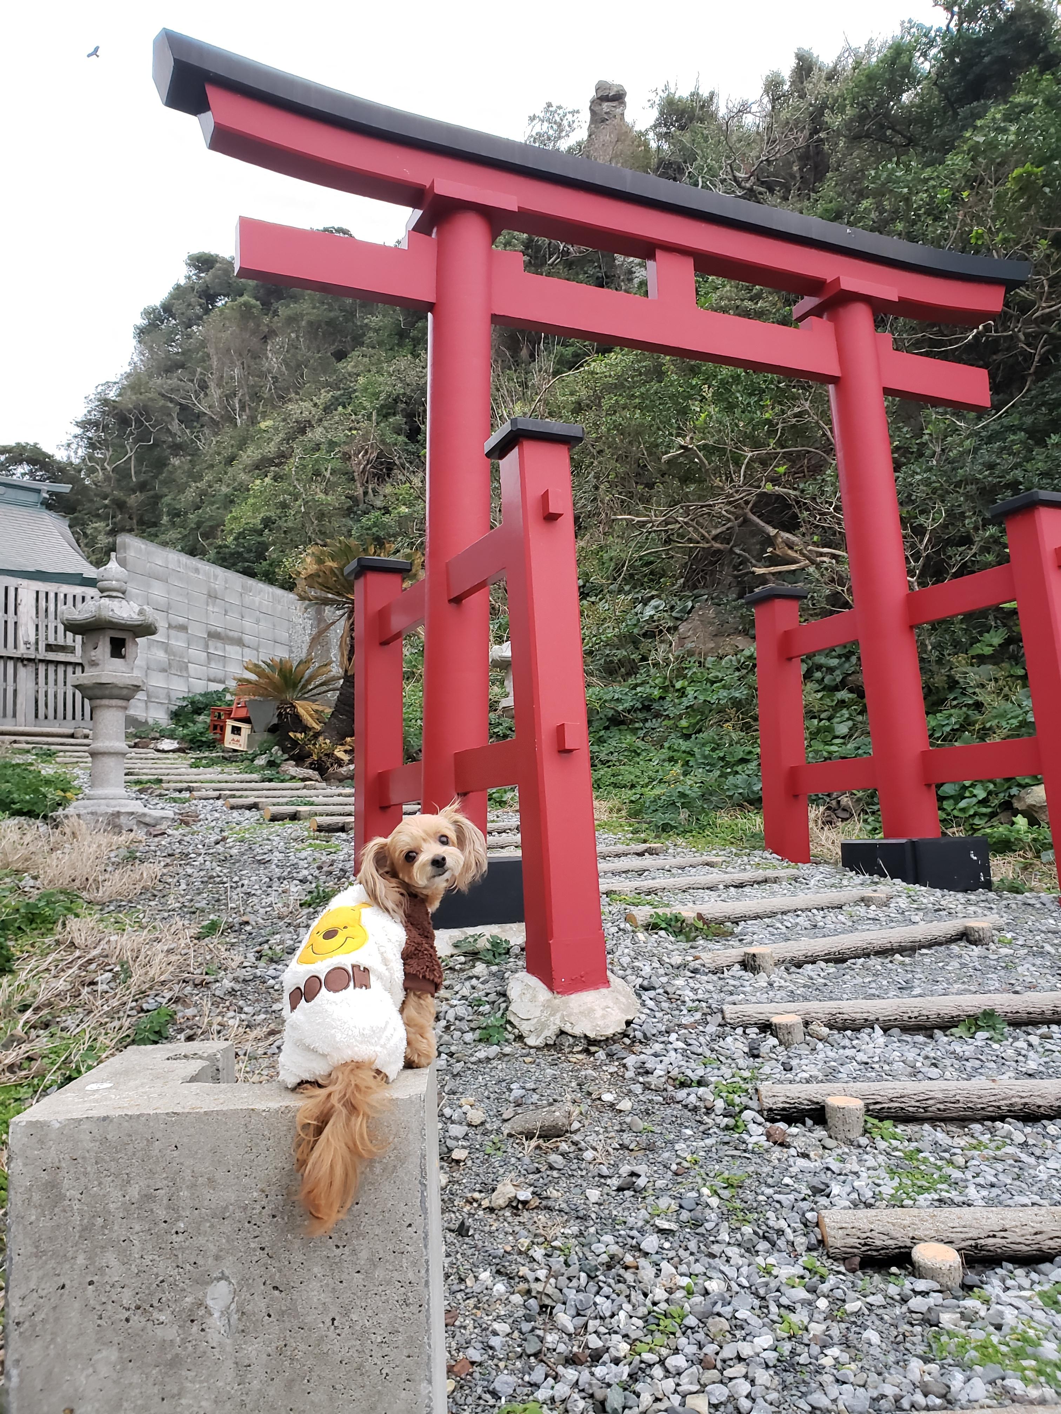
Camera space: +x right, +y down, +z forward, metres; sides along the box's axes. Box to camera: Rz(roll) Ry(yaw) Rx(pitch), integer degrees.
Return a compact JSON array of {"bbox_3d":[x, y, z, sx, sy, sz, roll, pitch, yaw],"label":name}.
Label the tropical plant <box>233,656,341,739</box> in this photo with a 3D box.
[{"bbox_3d":[-2.306,-0.068,10.100,1.020,0.820,1.000,-1,-7,-11],"label":"tropical plant"}]

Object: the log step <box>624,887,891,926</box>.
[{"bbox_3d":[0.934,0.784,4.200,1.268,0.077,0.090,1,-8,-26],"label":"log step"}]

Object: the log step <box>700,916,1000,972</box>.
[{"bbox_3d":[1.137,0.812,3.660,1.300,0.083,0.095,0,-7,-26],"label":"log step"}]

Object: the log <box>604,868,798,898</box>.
[{"bbox_3d":[0.696,0.764,4.630,1.198,0.073,0.085,1,-8,-27],"label":"log"}]

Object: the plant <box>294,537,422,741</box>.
[{"bbox_3d":[-1.682,-0.654,10.400,1.250,2.000,1.200,-1,-7,-11],"label":"plant"}]

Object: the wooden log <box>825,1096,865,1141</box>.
[{"bbox_3d":[0.794,1.038,2.680,0.094,0.090,0.094,-2,-7,0],"label":"wooden log"}]

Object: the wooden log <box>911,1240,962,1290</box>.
[{"bbox_3d":[0.814,1.121,2.130,0.094,0.065,0.094,-2,-7,0],"label":"wooden log"}]

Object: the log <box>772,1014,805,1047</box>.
[{"bbox_3d":[0.782,0.981,3.220,0.093,0.075,0.093,-2,-7,0],"label":"log"}]

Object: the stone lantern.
[{"bbox_3d":[-2.898,-0.100,7.400,0.730,1.920,0.730,-9,-10,44],"label":"stone lantern"}]

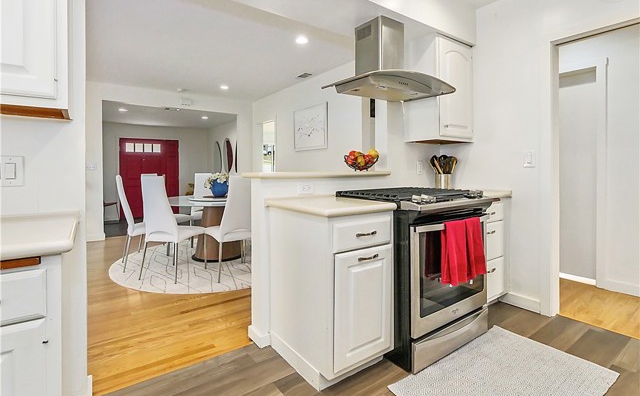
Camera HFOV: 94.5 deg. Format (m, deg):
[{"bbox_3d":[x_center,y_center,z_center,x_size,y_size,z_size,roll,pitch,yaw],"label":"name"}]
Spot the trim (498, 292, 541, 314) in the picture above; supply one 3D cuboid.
[{"bbox_3d":[1.620,0.840,2.409,0.016,0.097,0.316,-3,5,-36],"label":"trim"}]

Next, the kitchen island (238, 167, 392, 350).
[{"bbox_3d":[0.031,0.337,2.204,1.160,1.067,0.310,-3,5,-36],"label":"kitchen island"}]

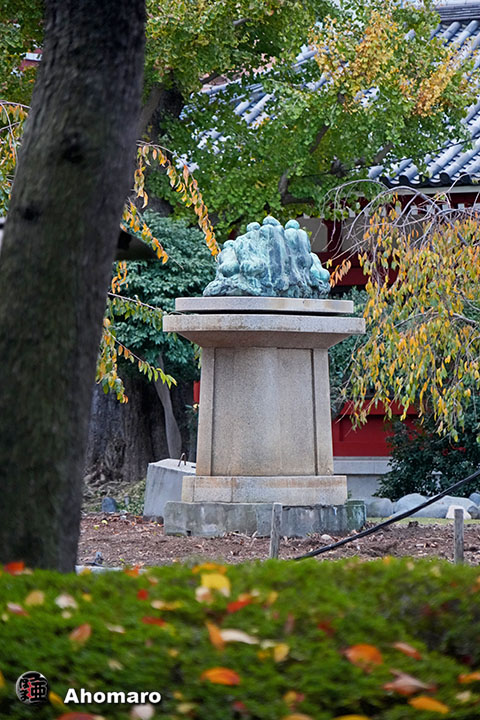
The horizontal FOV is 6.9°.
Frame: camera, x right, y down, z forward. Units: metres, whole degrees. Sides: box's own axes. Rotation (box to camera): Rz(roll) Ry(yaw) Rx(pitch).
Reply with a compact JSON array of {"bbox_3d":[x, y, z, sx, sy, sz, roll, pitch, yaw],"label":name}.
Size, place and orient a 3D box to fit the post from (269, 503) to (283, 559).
[{"bbox_3d":[0.238,1.182,26.600,0.060,0.435,0.060,4,-1,-3],"label":"post"}]

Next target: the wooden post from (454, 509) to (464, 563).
[{"bbox_3d":[1.475,1.206,26.600,0.060,0.420,0.060,0,-1,-3],"label":"wooden post"}]

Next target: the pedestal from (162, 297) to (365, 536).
[{"bbox_3d":[0.190,0.447,31.300,1.480,1.870,1.220,0,-1,-10],"label":"pedestal"}]

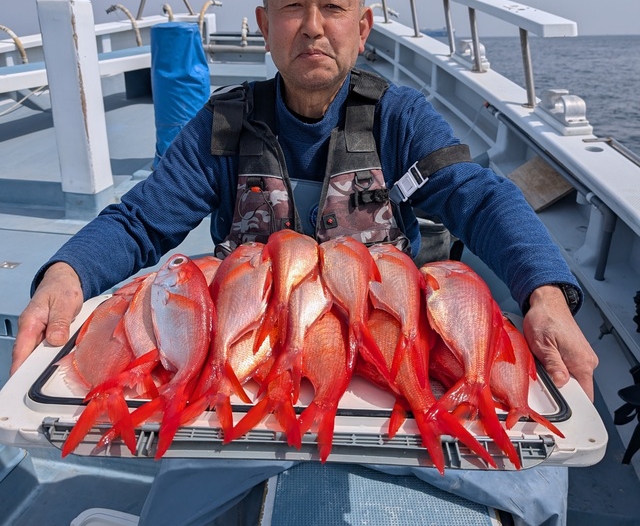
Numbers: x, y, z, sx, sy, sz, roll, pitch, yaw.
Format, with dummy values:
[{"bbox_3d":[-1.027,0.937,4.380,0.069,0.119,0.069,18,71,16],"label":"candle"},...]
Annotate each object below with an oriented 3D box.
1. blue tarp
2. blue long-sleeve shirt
[{"bbox_3d":[-0.627,-0.744,2.692,0.280,0.650,0.280,0,21,0],"label":"blue tarp"},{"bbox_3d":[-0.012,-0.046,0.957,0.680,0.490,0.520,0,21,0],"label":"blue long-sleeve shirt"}]

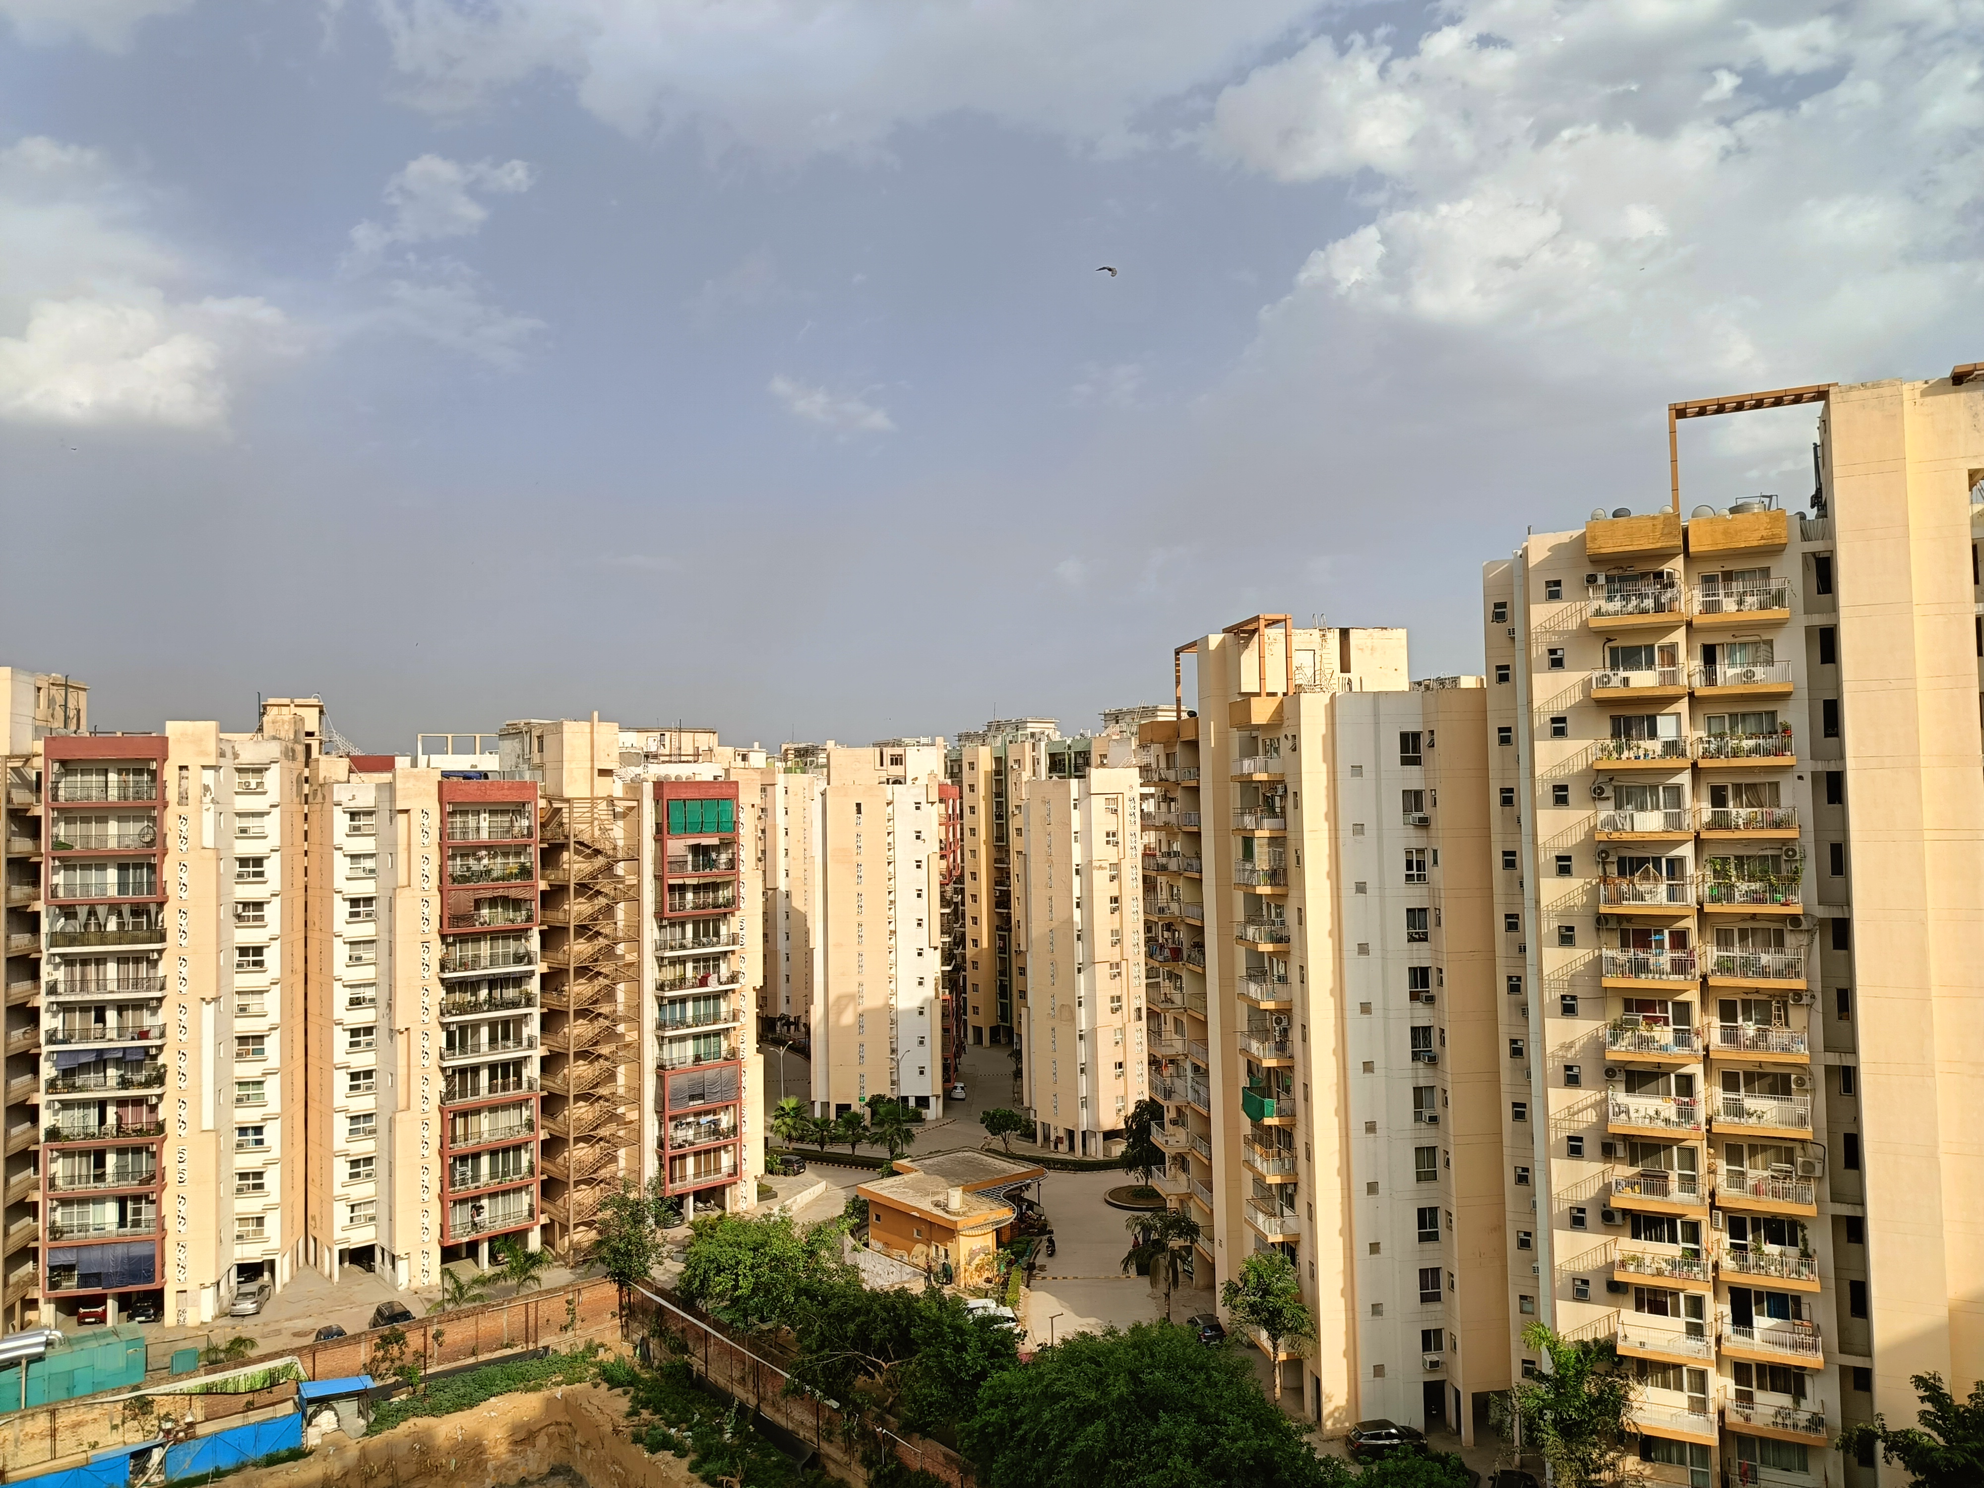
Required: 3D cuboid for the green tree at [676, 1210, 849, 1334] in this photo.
[{"bbox_3d":[-13.630,31.960,83.160,10.000,7.200,8.500,-1,-3,0],"label":"green tree"}]

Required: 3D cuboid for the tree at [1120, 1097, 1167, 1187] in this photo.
[{"bbox_3d":[12.789,33.550,114.994,4.600,7.920,4.500,-1,-3,0],"label":"tree"}]

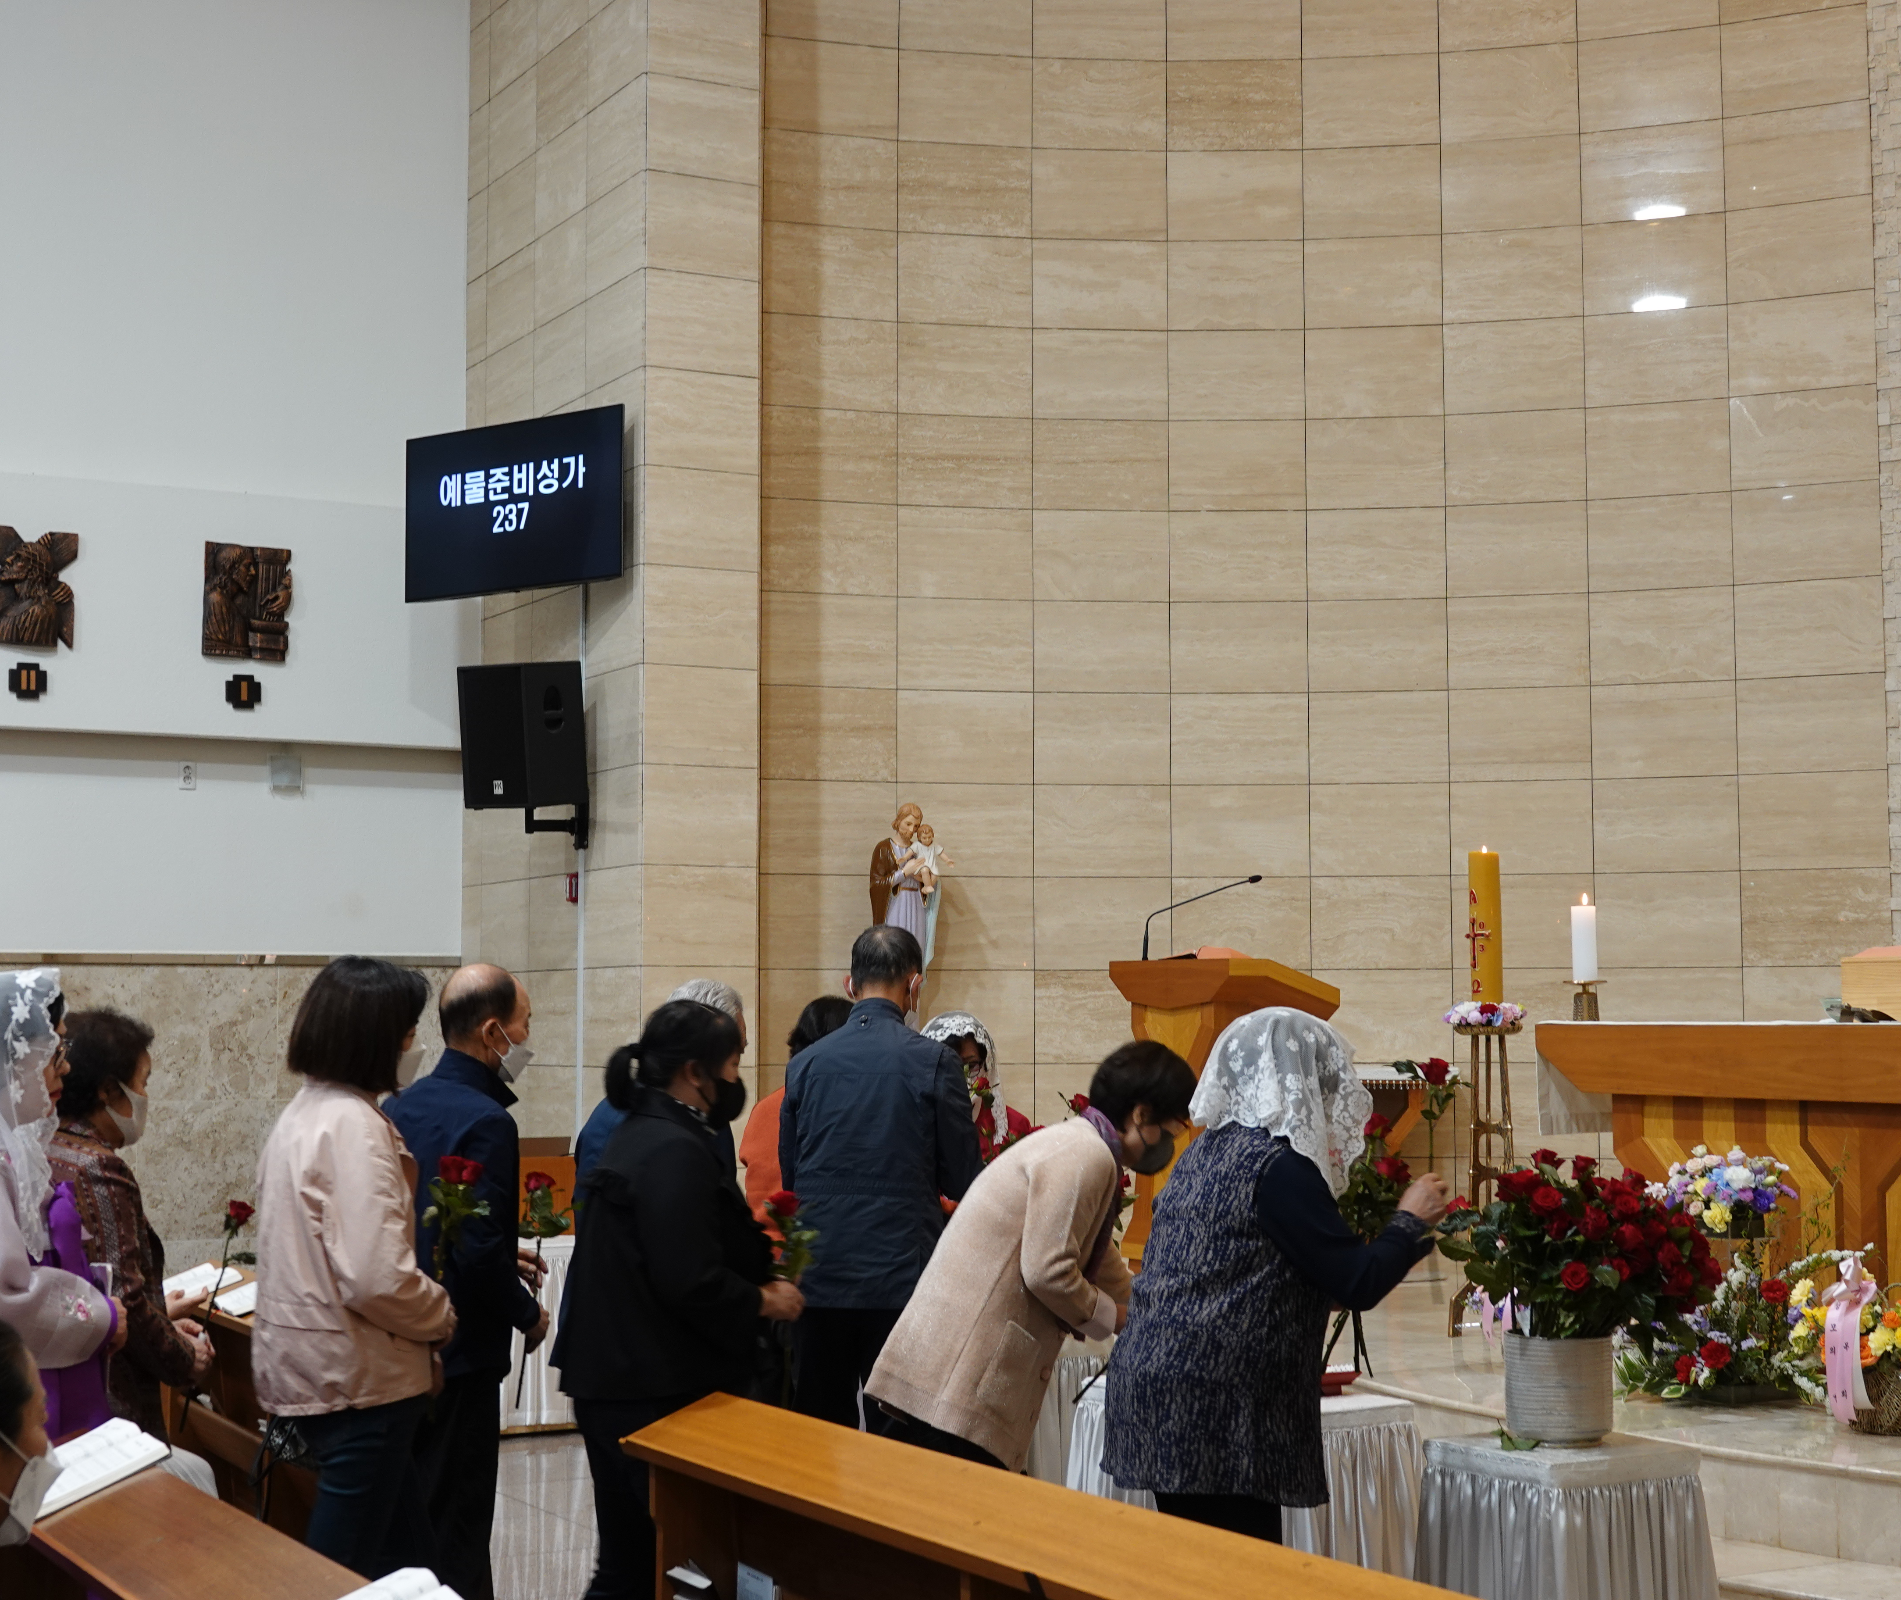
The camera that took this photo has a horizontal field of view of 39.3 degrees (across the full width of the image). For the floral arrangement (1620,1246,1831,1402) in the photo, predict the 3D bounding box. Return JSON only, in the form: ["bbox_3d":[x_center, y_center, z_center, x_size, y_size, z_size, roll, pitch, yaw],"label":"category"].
[{"bbox_3d":[2.063,1.399,7.112,0.560,0.420,0.460,-3,-5,30],"label":"floral arrangement"}]

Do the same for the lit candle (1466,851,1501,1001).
[{"bbox_3d":[1.684,0.405,8.400,0.095,0.510,0.095,-3,-5,30],"label":"lit candle"}]

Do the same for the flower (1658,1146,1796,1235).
[{"bbox_3d":[2.046,1.032,7.020,0.335,0.230,0.310,-2,-5,27],"label":"flower"}]

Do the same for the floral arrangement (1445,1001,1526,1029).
[{"bbox_3d":[1.684,0.676,8.400,0.250,0.088,0.250,-1,-5,12],"label":"floral arrangement"}]

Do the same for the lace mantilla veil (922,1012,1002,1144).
[{"bbox_3d":[0.026,0.702,6.700,0.260,0.340,0.260,1,-5,-18],"label":"lace mantilla veil"}]

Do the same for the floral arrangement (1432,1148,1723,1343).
[{"bbox_3d":[1.169,0.832,4.970,0.520,0.345,0.480,-1,-5,17],"label":"floral arrangement"}]

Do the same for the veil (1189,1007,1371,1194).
[{"bbox_3d":[0.609,0.559,4.921,0.340,0.350,0.300,4,-6,-38],"label":"veil"}]

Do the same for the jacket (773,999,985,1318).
[{"bbox_3d":[-0.165,0.833,6.254,0.460,0.735,0.330,-1,-5,17],"label":"jacket"}]

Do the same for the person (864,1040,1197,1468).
[{"bbox_3d":[0.150,1.174,5.274,0.680,1.390,0.480,1,-5,-13],"label":"person"}]

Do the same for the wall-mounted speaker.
[{"bbox_3d":[-1.668,-0.212,10.400,0.340,0.590,0.330,-3,2,34],"label":"wall-mounted speaker"}]

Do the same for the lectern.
[{"bbox_3d":[1.006,1.208,9.835,0.580,1.230,0.600,4,-6,-44],"label":"lectern"}]

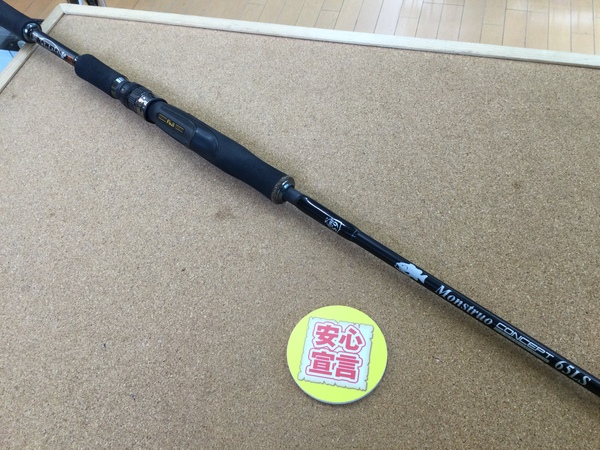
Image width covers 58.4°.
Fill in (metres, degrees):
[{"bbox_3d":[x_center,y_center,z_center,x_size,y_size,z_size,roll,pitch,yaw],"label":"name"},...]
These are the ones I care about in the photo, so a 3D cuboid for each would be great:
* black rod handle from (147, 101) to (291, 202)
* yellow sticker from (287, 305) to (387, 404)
[{"bbox_3d":[-0.084,-0.076,0.528,0.180,0.029,0.029,32,67,24],"label":"black rod handle"},{"bbox_3d":[0.029,0.102,0.423,0.078,0.004,0.078,6,59,10],"label":"yellow sticker"}]

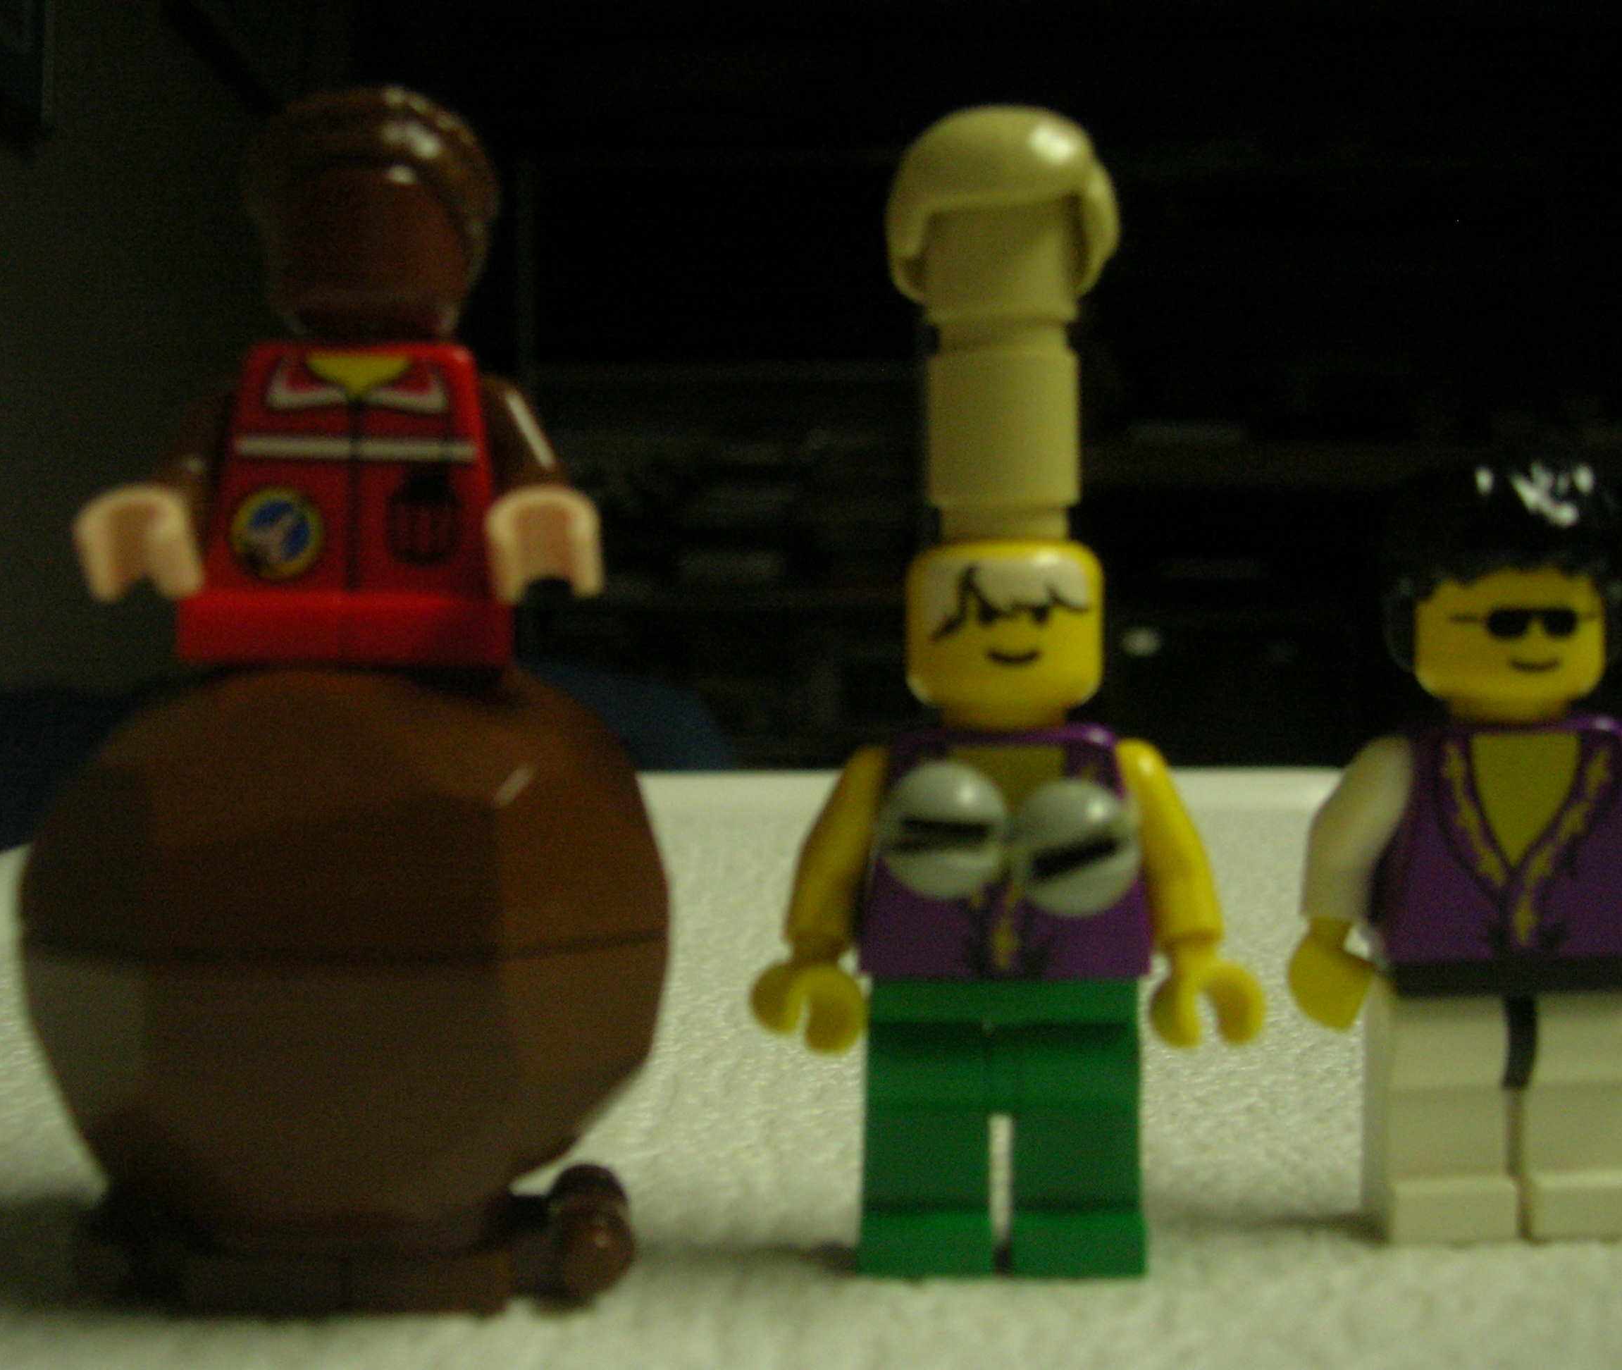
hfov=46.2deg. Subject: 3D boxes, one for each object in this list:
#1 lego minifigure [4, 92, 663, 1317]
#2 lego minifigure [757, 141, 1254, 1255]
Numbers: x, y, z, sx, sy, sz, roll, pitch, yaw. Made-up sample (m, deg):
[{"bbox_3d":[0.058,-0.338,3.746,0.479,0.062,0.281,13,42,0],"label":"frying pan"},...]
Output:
[{"bbox_3d":[-0.022,0.000,0.099,0.032,0.060,0.033,0,5,-2],"label":"lego minifigure"},{"bbox_3d":[0.010,0.000,0.099,0.027,0.060,0.014,0,5,4],"label":"lego minifigure"}]

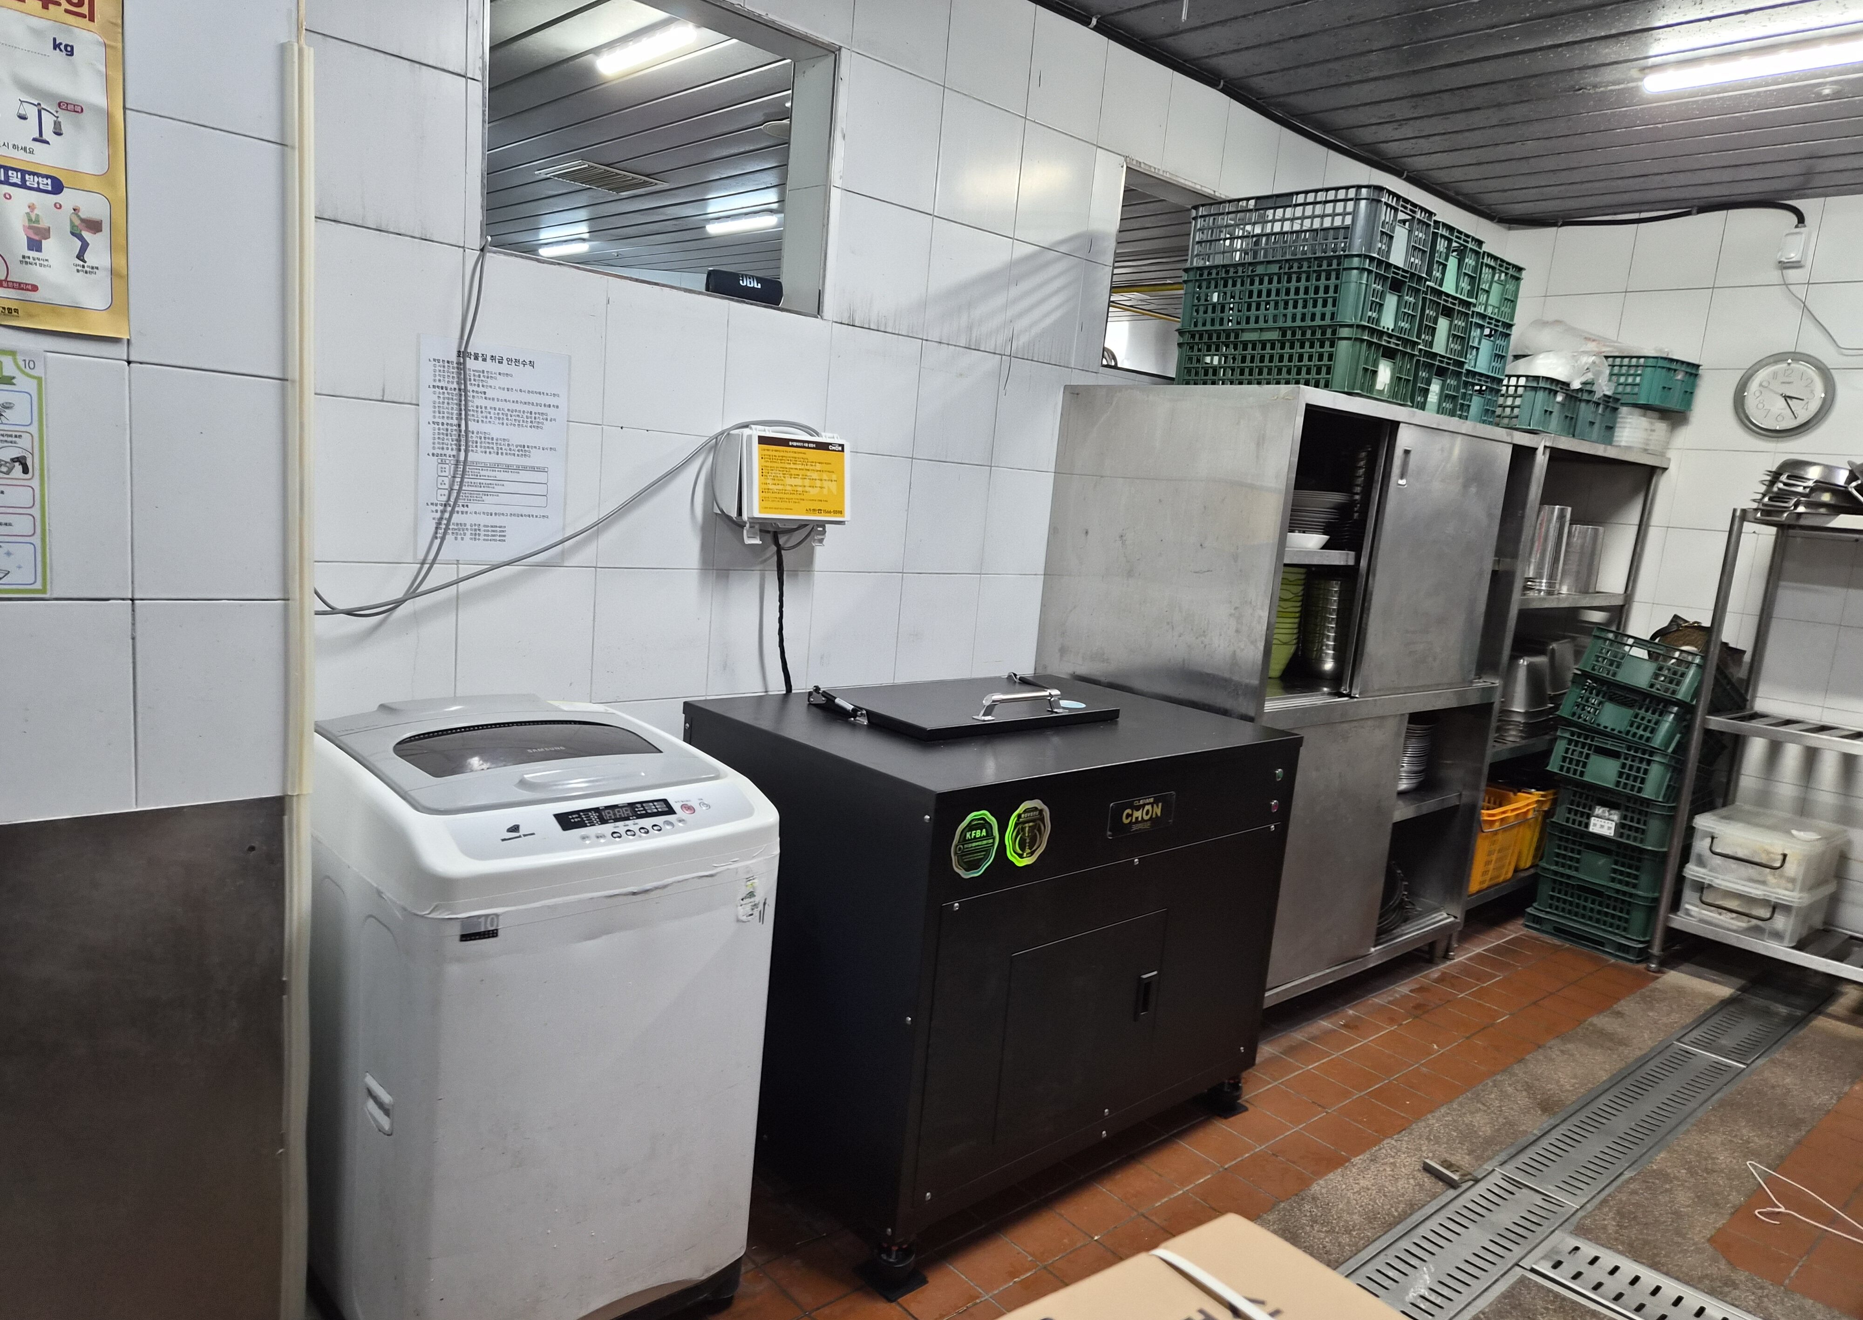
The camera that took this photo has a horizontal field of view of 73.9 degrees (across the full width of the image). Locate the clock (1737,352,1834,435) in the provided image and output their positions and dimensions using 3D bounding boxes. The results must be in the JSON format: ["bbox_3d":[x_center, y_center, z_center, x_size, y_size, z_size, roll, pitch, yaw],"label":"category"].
[{"bbox_3d":[3.110,-0.965,4.515,0.045,0.311,0.311,-3,12,-43],"label":"clock"}]

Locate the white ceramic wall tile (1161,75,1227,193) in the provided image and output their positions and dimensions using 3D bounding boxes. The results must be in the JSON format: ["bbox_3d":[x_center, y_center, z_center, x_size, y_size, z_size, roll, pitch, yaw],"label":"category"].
[{"bbox_3d":[0.818,-1.628,3.834,0.300,0.300,0.010,-3,12,-43],"label":"white ceramic wall tile"}]

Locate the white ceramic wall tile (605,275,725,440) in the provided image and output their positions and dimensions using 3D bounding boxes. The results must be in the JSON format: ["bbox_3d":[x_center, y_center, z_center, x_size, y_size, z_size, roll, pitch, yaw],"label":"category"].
[{"bbox_3d":[-0.582,-0.654,2.720,0.297,0.302,0.010,-3,11,-43],"label":"white ceramic wall tile"}]

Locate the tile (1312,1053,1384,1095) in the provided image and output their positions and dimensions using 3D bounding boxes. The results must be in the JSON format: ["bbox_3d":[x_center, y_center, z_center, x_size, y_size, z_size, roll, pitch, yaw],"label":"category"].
[{"bbox_3d":[1.124,1.126,3.343,0.150,0.012,0.150,-3,12,-43],"label":"tile"}]

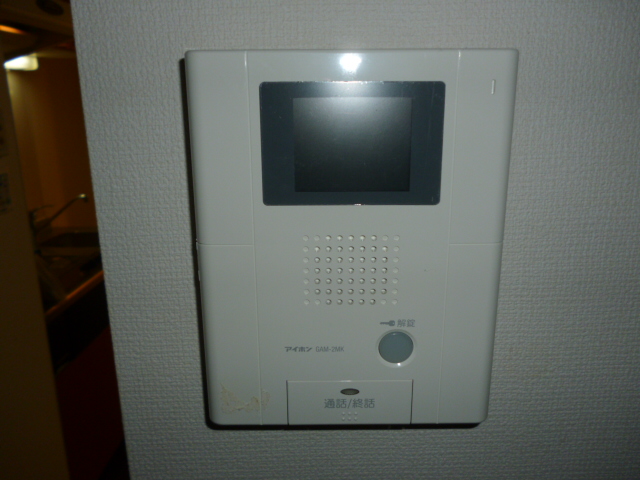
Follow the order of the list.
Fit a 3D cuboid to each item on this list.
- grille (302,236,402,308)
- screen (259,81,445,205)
[{"bbox_3d":[0.015,0.014,0.248,0.046,0.035,0.005,0,14,1],"label":"grille"},{"bbox_3d":[0.014,-0.043,0.234,0.081,0.055,0.008,0,14,1],"label":"screen"}]

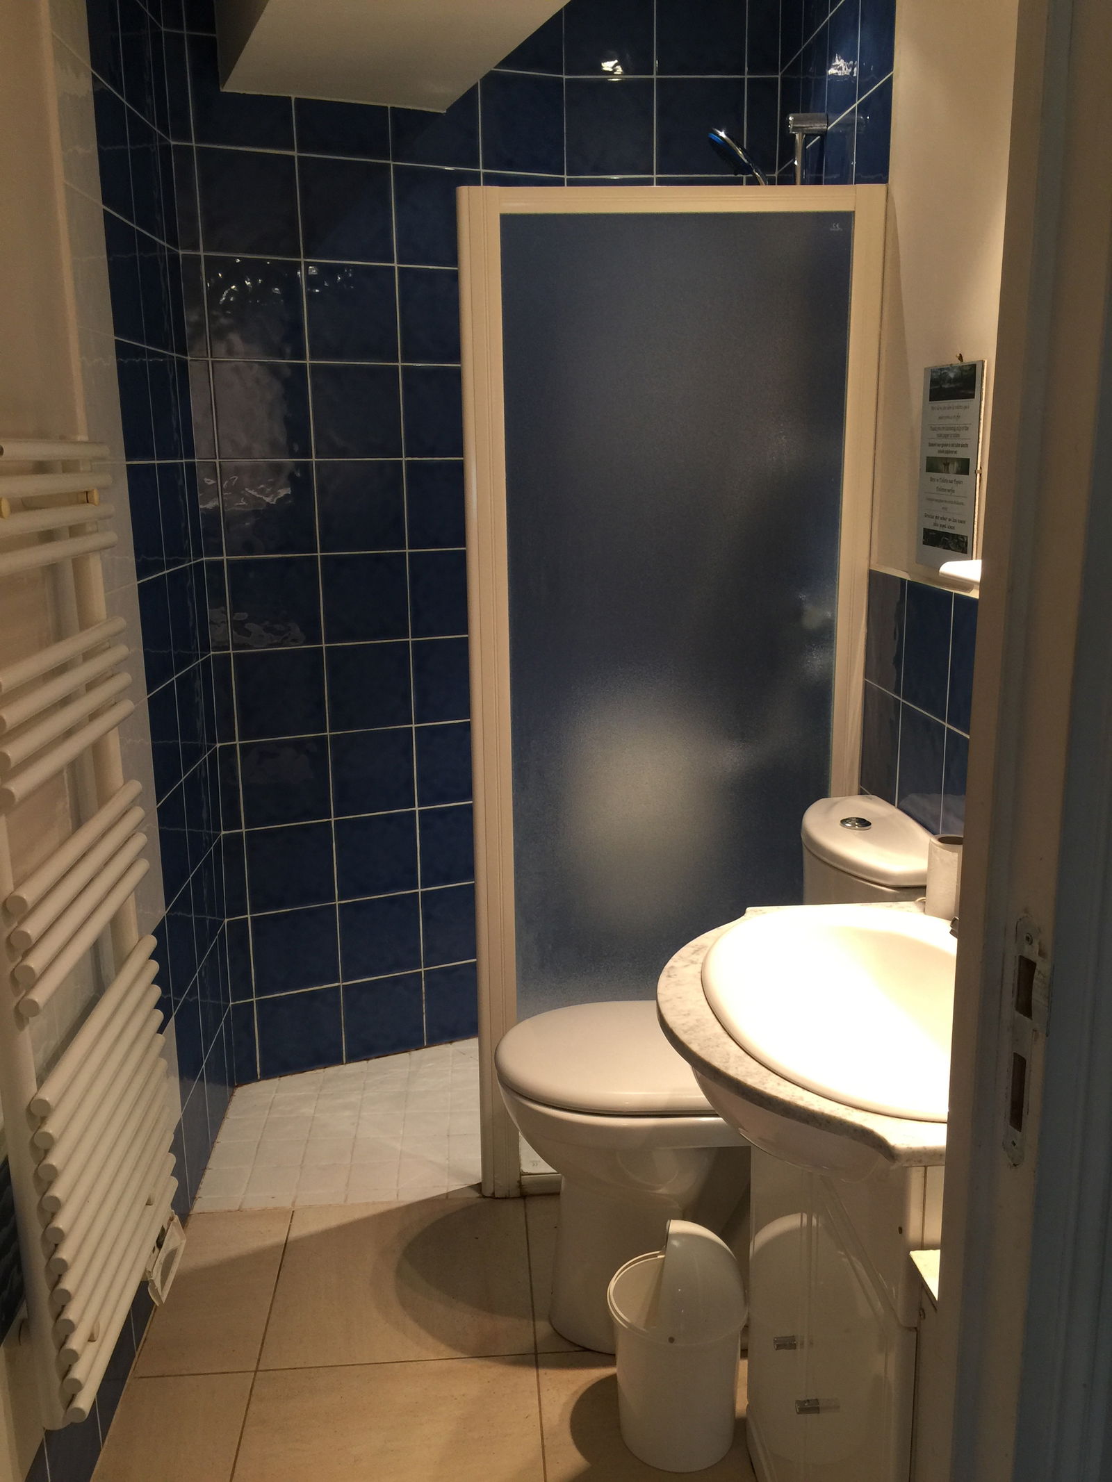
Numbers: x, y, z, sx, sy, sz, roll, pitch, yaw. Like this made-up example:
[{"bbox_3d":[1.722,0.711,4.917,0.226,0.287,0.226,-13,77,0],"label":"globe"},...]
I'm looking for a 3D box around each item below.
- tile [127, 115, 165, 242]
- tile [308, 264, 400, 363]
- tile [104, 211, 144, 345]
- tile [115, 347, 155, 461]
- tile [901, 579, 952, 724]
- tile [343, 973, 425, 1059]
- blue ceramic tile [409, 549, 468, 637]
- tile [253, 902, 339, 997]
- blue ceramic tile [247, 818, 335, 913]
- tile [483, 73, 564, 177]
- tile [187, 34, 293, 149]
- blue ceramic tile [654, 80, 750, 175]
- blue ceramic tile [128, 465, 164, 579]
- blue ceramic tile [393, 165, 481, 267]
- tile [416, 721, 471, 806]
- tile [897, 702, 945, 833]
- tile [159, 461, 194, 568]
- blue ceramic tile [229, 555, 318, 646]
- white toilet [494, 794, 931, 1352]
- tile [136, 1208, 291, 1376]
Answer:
[{"bbox_3d":[-0.749,-1.028,2.264,0.012,0.200,0.200,-1,13,-3],"label":"tile"},{"bbox_3d":[-0.435,-0.912,2.646,0.200,0.200,0.010,-7,14,-24],"label":"tile"},{"bbox_3d":[-0.740,-0.788,2.128,0.010,0.200,0.198,-1,13,-2],"label":"tile"},{"bbox_3d":[-0.731,-0.586,2.154,0.010,0.198,0.197,-1,13,-3],"label":"tile"},{"bbox_3d":[0.582,-0.139,1.936,0.010,0.200,0.200,-2,13,-4],"label":"tile"},{"bbox_3d":[-0.412,0.656,2.985,0.198,0.198,0.010,-7,14,-24],"label":"tile"},{"bbox_3d":[-0.244,-0.342,2.868,0.200,0.200,0.010,-6,14,-24],"label":"blue ceramic tile"},{"bbox_3d":[-0.597,0.482,2.860,0.198,0.198,0.010,-7,14,-24],"label":"tile"},{"bbox_3d":[-0.600,0.287,2.815,0.198,0.198,0.010,-7,14,-24],"label":"blue ceramic tile"},{"bbox_3d":[-0.073,-1.349,2.717,0.200,0.200,0.012,-7,14,-24],"label":"tile"},{"bbox_3d":[-0.624,-1.287,2.478,0.200,0.200,0.010,-6,14,-23],"label":"tile"},{"bbox_3d":[0.322,-1.351,2.735,0.198,0.198,0.010,-1,13,0],"label":"blue ceramic tile"},{"bbox_3d":[-0.726,-0.390,2.190,0.010,0.198,0.198,-1,13,-3],"label":"blue ceramic tile"},{"bbox_3d":[-0.252,-1.131,2.684,0.200,0.200,0.010,-6,14,-24],"label":"blue ceramic tile"},{"bbox_3d":[-0.237,0.050,2.930,0.198,0.198,0.010,-7,14,-24],"label":"tile"},{"bbox_3d":[0.587,0.052,1.986,0.010,0.198,0.198,-2,13,-4],"label":"tile"},{"bbox_3d":[-0.741,-0.438,2.401,0.012,0.200,0.200,-1,13,-3],"label":"tile"},{"bbox_3d":[-0.611,-0.301,2.700,0.200,0.200,0.010,-7,14,-24],"label":"blue ceramic tile"},{"bbox_3d":[0.242,0.544,2.078,0.687,0.830,0.380,-2,13,-4],"label":"white toilet"},{"bbox_3d":[-0.596,0.975,2.212,0.197,0.012,0.444,-2,13,-4],"label":"tile"}]

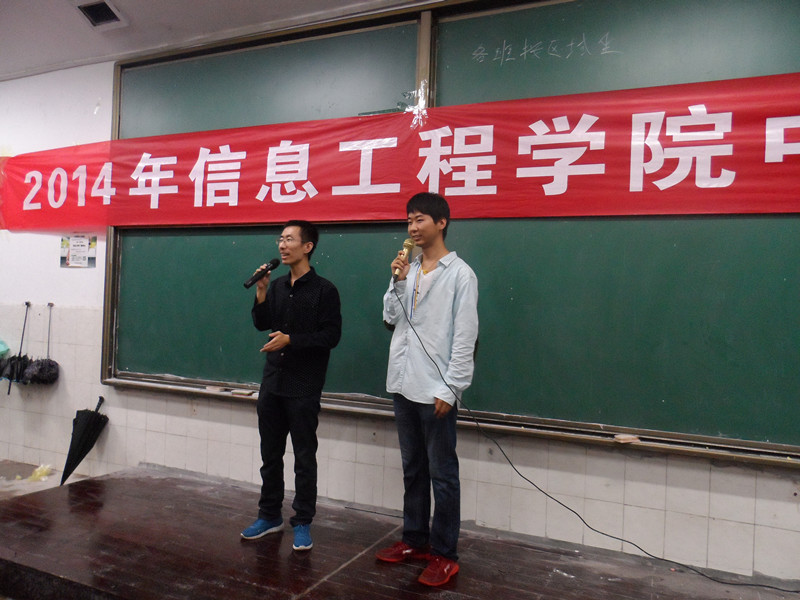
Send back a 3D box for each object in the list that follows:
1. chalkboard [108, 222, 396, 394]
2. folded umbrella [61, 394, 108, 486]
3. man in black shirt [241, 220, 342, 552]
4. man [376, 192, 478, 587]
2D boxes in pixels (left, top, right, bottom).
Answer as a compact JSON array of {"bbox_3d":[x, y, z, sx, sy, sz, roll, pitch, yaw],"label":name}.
[{"bbox_3d":[-1.069,0.030,3.784,2.480,1.131,0.050,2,0,22],"label":"chalkboard"},{"bbox_3d":[-2.417,1.079,4.244,0.200,0.710,0.170,18,-9,22],"label":"folded umbrella"},{"bbox_3d":[-0.565,0.421,2.933,0.510,1.675,0.460,2,0,28],"label":"man in black shirt"},{"bbox_3d":[0.147,0.384,2.666,0.510,1.800,0.420,2,0,40],"label":"man"}]

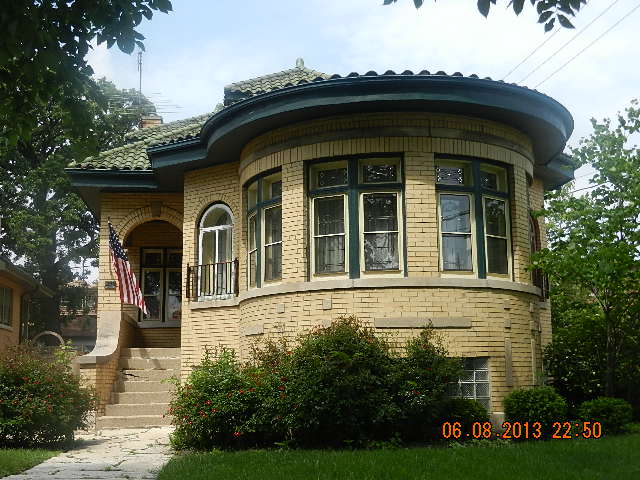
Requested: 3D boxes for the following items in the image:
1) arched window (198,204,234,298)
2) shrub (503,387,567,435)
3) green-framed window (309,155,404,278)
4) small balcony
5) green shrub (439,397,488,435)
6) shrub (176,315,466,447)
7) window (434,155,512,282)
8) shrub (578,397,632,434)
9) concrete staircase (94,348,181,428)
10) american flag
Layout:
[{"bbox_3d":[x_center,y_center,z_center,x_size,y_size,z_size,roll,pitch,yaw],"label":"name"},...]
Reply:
[{"bbox_3d":[-1.781,0.192,14.309,0.845,1.651,0.150,-8,-12,36],"label":"arched window"},{"bbox_3d":[2.846,2.266,10.971,0.850,0.646,0.820,-1,-9,0],"label":"shrub"},{"bbox_3d":[0.468,-0.301,10.982,1.310,1.630,0.180,-3,-10,15],"label":"green-framed window"},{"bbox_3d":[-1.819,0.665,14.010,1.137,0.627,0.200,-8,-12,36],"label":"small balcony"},{"bbox_3d":[1.854,2.286,10.615,0.680,0.518,0.650,-1,-9,0],"label":"green shrub"},{"bbox_3d":[-0.034,1.749,10.353,3.500,1.542,1.600,-1,-9,0],"label":"shrub"},{"bbox_3d":[2.229,-0.290,11.747,1.356,1.700,0.227,5,-11,-32],"label":"window"},{"bbox_3d":[3.879,2.376,11.254,0.730,0.495,0.700,-1,-9,0],"label":"shrub"},{"bbox_3d":[-2.981,2.519,14.498,1.300,1.360,2.050,0,-9,-3],"label":"concrete staircase"},{"bbox_3d":[-3.524,0.503,15.231,0.660,1.660,0.600,-1,-9,0],"label":"american flag"}]

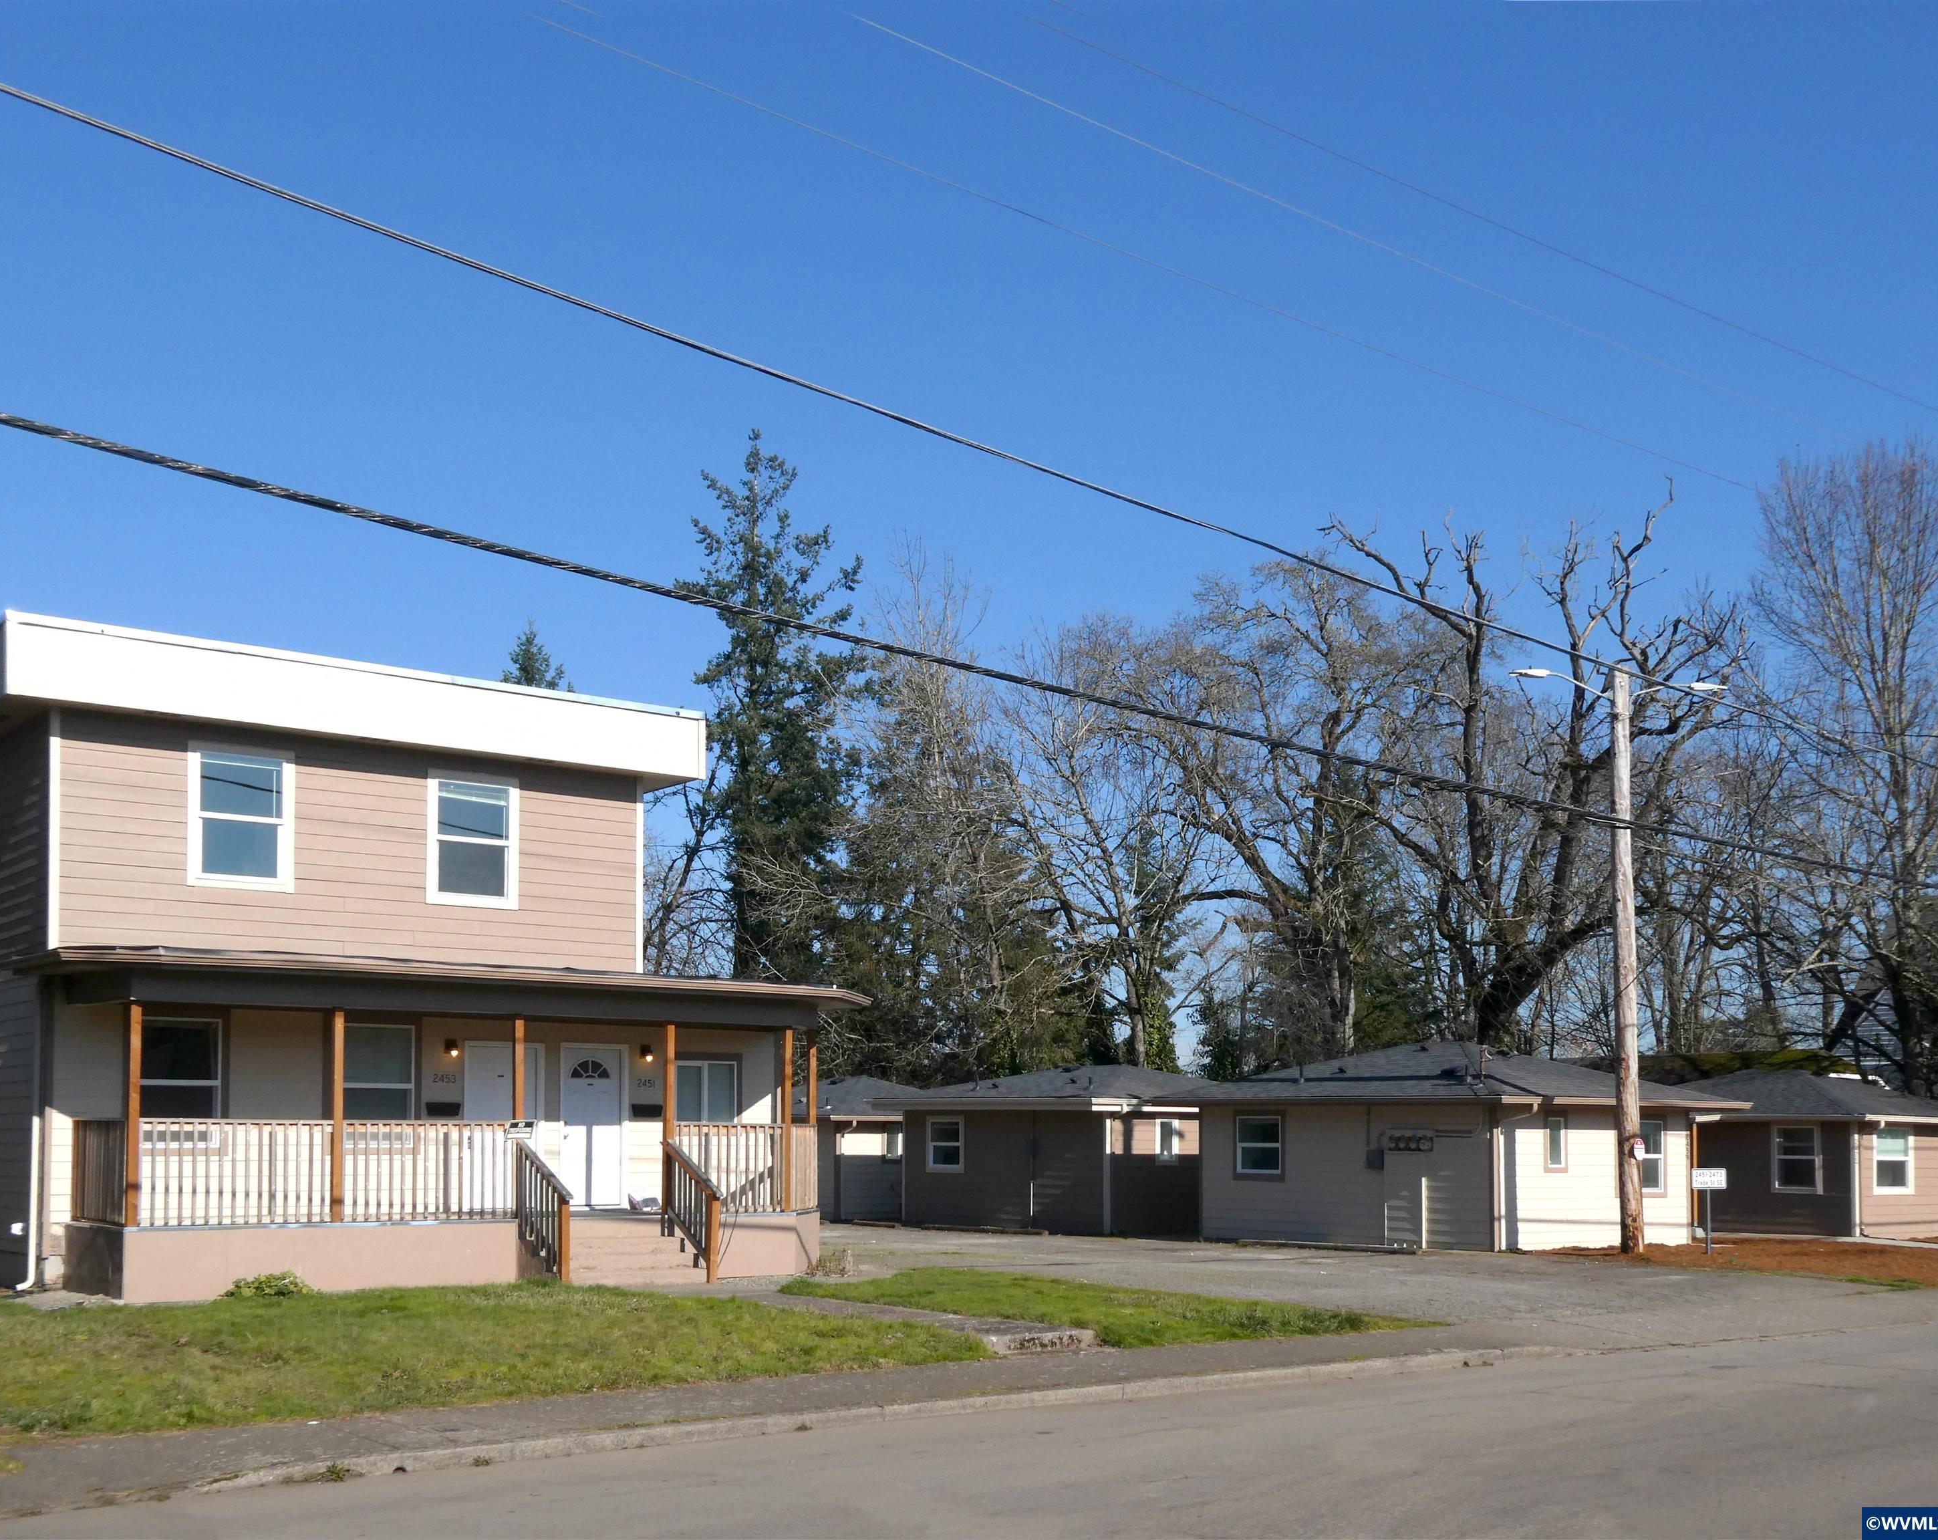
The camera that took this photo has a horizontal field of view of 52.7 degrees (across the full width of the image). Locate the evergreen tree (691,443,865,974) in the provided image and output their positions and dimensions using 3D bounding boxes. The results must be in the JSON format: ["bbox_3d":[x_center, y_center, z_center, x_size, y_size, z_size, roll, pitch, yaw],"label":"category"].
[{"bbox_3d":[-5.775,1.260,58.000,6.000,22.500,6.000,1,-7,-6],"label":"evergreen tree"}]

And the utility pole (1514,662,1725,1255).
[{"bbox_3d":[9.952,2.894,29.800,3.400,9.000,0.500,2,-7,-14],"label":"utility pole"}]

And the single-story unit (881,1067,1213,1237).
[{"bbox_3d":[2.850,7.450,40.800,6.500,3.400,7.600,5,-9,-35],"label":"single-story unit"}]

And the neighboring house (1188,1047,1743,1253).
[{"bbox_3d":[8.550,6.420,34.800,6.700,3.500,7.700,5,-9,-35],"label":"neighboring house"}]

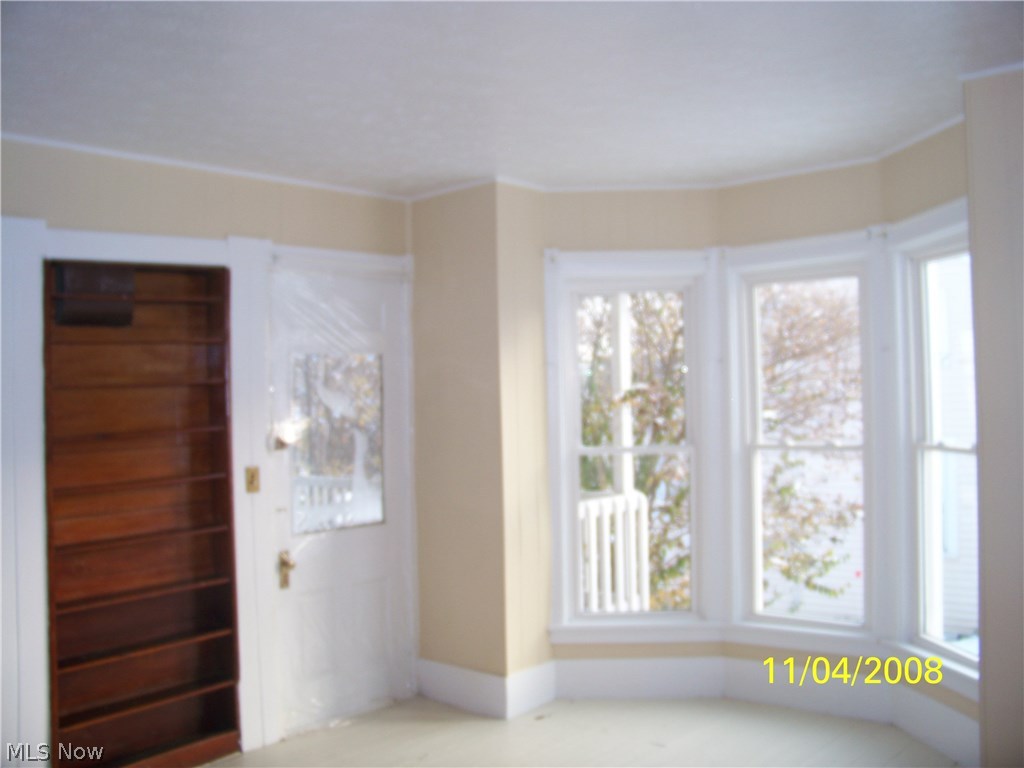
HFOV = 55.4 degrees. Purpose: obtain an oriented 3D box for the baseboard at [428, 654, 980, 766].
[{"bbox_3d":[0.816,1.486,4.609,2.695,0.200,0.930,-2,-1,38],"label":"baseboard"}]

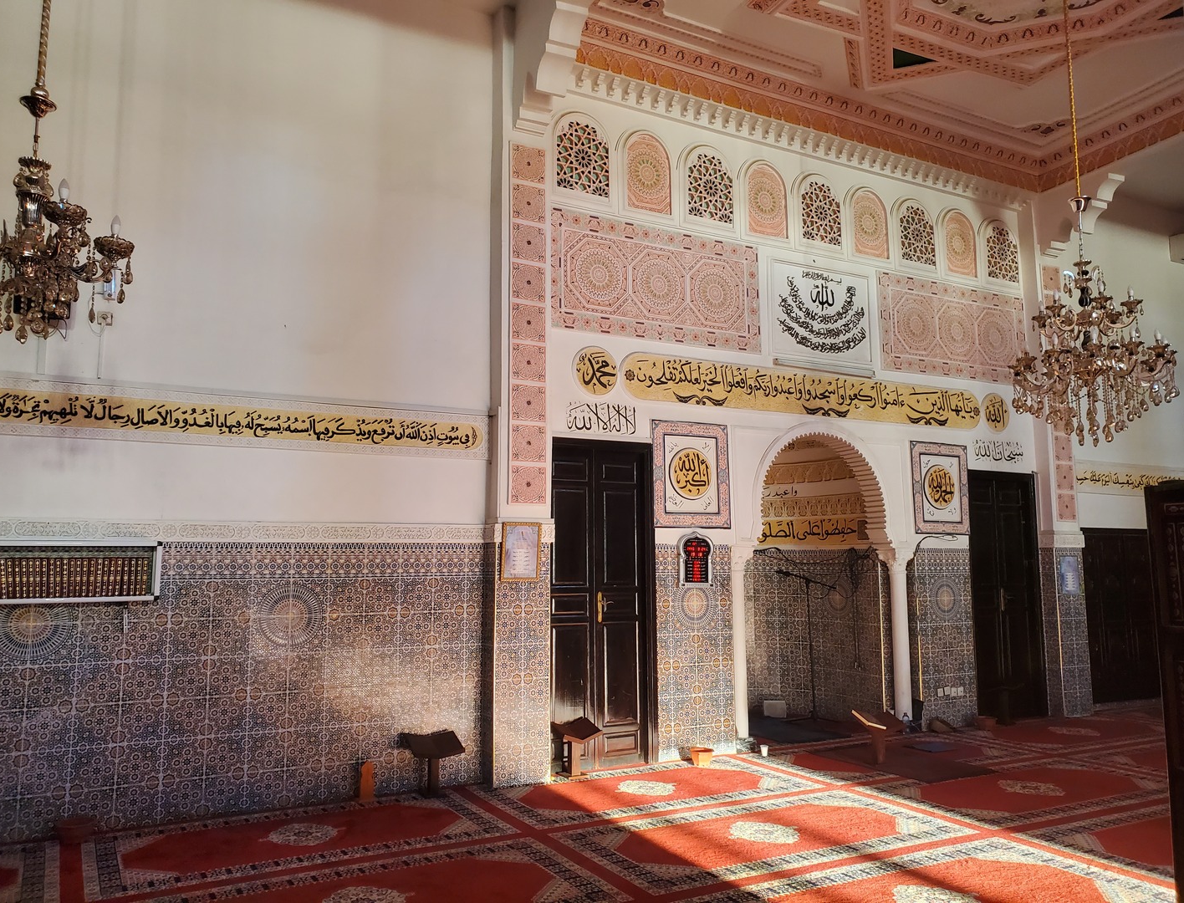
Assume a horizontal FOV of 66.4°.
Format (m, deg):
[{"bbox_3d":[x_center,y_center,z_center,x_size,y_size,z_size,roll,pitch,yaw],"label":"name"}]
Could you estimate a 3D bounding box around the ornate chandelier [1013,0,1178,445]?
[{"bbox_3d":[3.243,-1.620,5.972,1.080,3.204,1.080,3,-7,-27],"label":"ornate chandelier"}]

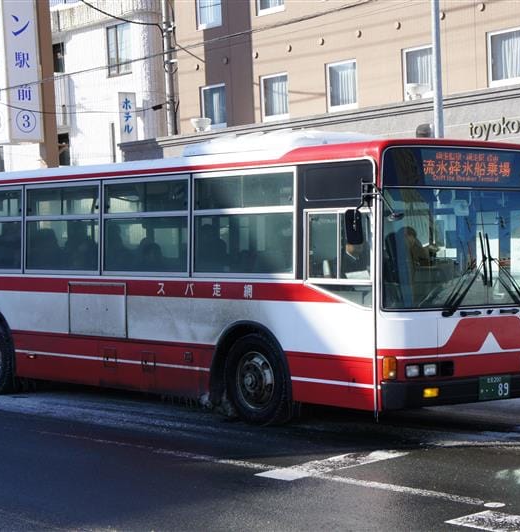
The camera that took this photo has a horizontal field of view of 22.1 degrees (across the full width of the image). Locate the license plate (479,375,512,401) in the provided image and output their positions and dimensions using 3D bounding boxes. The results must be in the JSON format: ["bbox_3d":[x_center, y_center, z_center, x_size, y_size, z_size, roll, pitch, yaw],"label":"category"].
[{"bbox_3d":[2.048,1.057,11.574,0.440,0.220,0.030,0,1,-42],"label":"license plate"}]

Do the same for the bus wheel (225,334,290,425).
[{"bbox_3d":[0.038,1.045,12.261,0.280,0.840,0.840,0,1,-42],"label":"bus wheel"}]

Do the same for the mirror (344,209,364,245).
[{"bbox_3d":[0.775,-0.325,10.918,0.190,0.290,0.090,0,1,-42],"label":"mirror"}]

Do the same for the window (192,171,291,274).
[{"bbox_3d":[-0.158,-0.383,12.271,0.050,0.980,1.420,0,1,-42],"label":"window"}]

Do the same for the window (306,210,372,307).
[{"bbox_3d":[0.677,-0.074,11.355,0.050,0.840,0.800,0,1,-42],"label":"window"}]

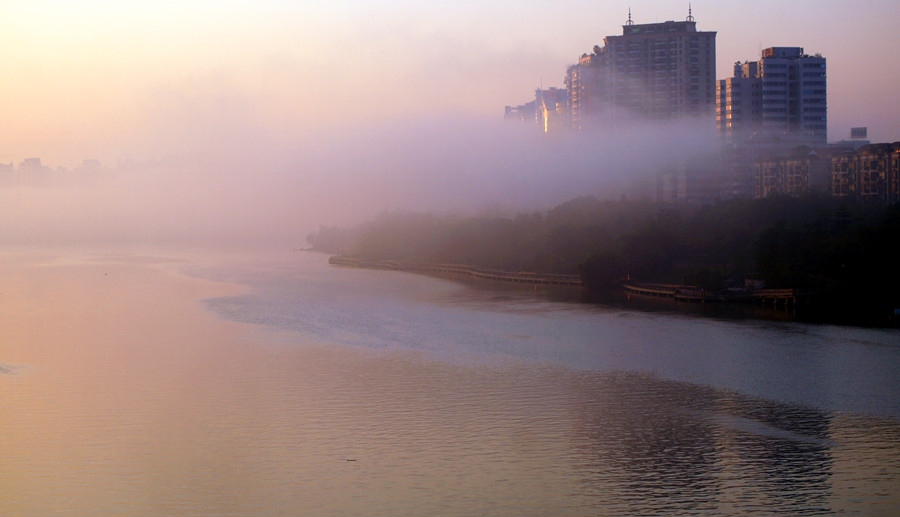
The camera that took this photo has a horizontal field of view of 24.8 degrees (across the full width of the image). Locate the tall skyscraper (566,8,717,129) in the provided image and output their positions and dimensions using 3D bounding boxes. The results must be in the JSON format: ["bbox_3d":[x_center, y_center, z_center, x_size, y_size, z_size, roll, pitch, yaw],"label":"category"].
[{"bbox_3d":[82.000,-54.500,871.000,61.000,100.000,27.000,0,1,26],"label":"tall skyscraper"}]

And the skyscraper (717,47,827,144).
[{"bbox_3d":[108.200,-36.500,692.500,33.000,70.000,25.000,0,1,-5],"label":"skyscraper"}]

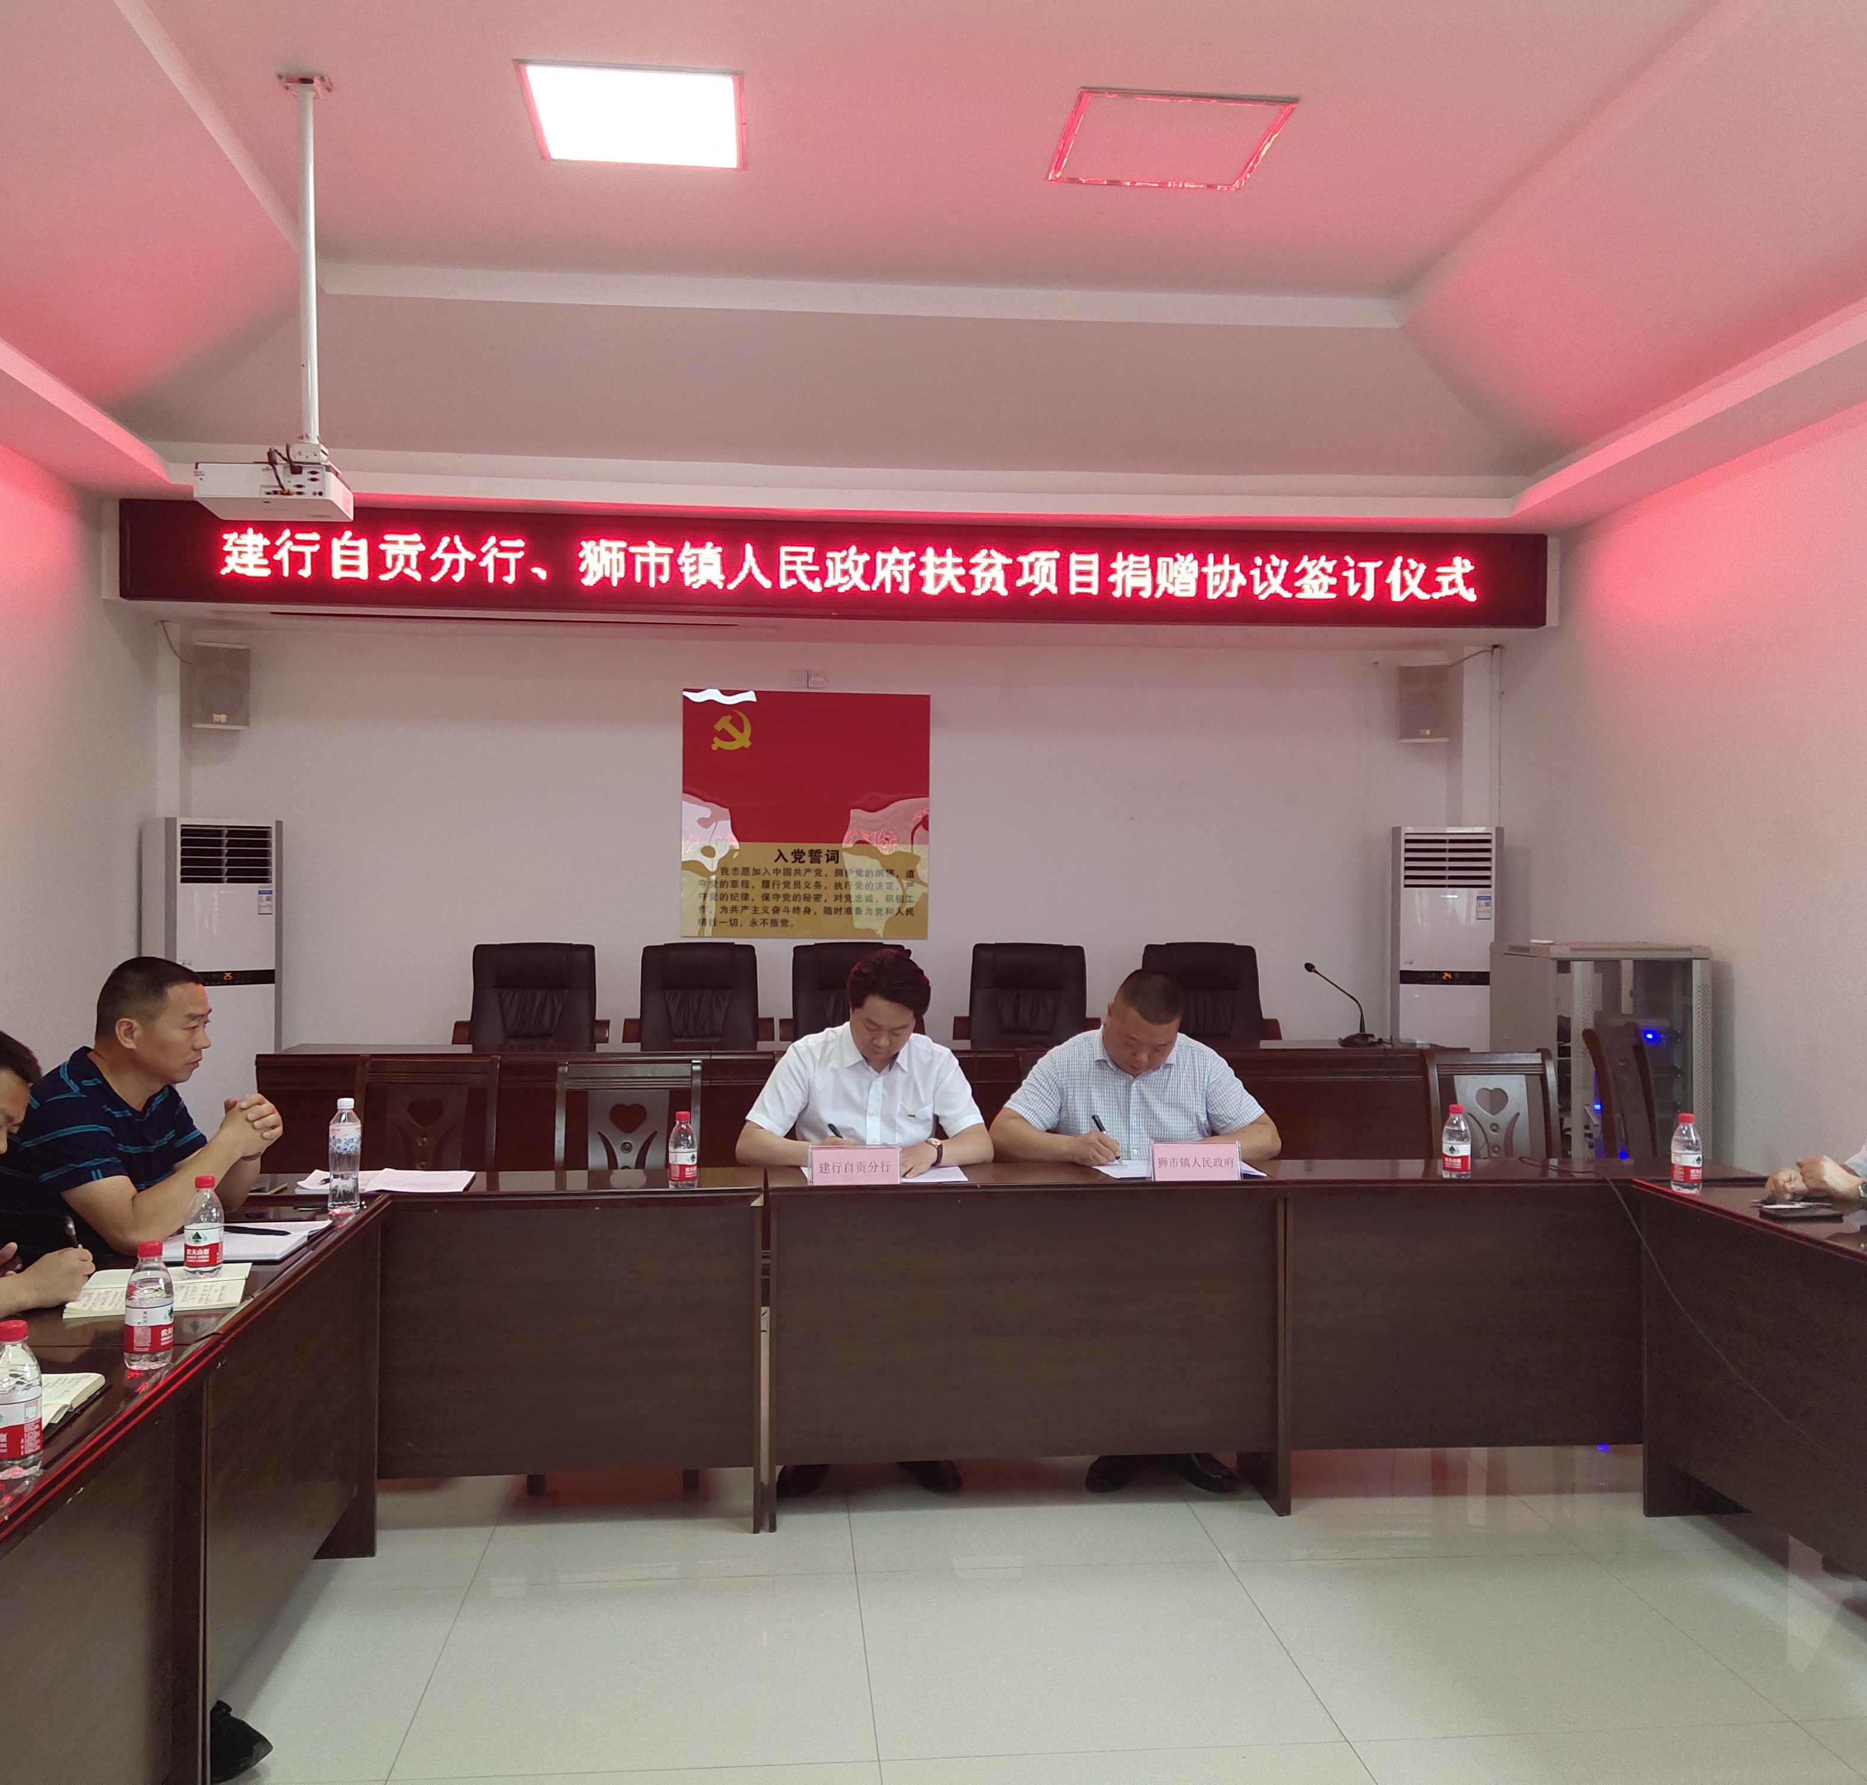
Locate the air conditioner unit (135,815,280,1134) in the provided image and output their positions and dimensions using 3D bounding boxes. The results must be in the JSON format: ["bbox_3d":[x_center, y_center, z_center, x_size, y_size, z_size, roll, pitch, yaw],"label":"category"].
[{"bbox_3d":[-3.224,0.523,7.701,0.500,1.680,0.310,0,0,-37],"label":"air conditioner unit"}]

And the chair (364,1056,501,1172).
[{"bbox_3d":[-1.335,0.945,4.387,0.430,0.985,0.530,0,0,-5],"label":"chair"}]

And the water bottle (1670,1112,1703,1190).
[{"bbox_3d":[1.761,0.607,4.015,0.066,0.177,0.066,0,0,-5],"label":"water bottle"}]

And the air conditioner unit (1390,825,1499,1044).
[{"bbox_3d":[2.371,0.547,7.947,0.500,1.680,0.310,0,0,15],"label":"air conditioner unit"}]

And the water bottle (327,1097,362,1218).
[{"bbox_3d":[-1.266,0.562,3.702,0.067,0.236,0.067,0,0,-5],"label":"water bottle"}]

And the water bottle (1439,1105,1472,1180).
[{"bbox_3d":[1.252,0.588,4.104,0.066,0.178,0.066,0,0,-5],"label":"water bottle"}]

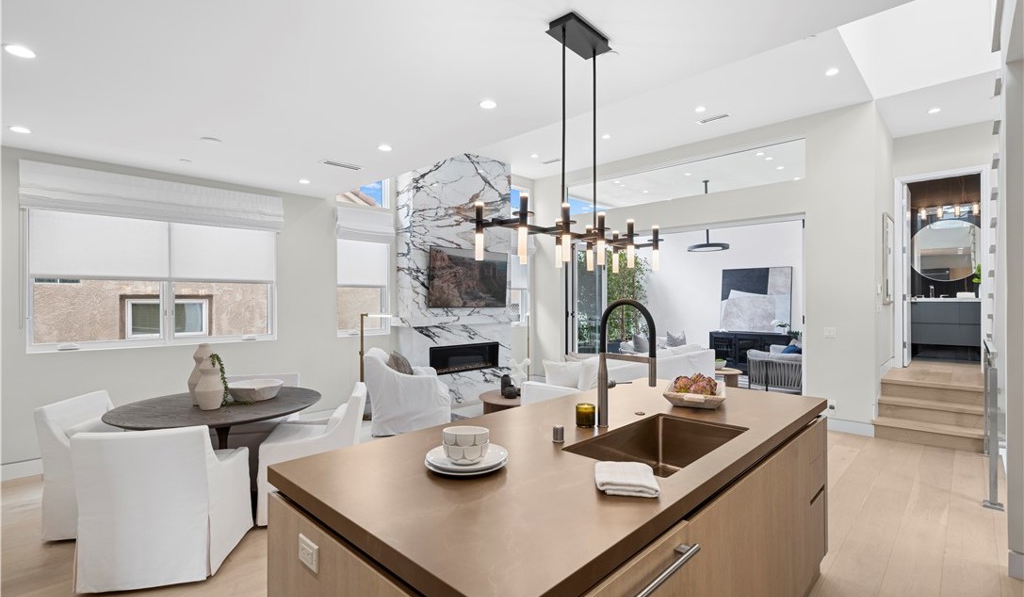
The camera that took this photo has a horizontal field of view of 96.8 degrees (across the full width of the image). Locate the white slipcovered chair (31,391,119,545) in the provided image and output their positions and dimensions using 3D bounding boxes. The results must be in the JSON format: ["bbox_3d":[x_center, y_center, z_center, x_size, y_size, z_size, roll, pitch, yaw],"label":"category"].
[{"bbox_3d":[-2.605,1.065,3.045,0.580,0.810,0.610,0,0,-10],"label":"white slipcovered chair"}]

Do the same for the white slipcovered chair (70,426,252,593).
[{"bbox_3d":[-1.917,1.065,2.581,0.610,0.810,0.580,0,0,-10],"label":"white slipcovered chair"}]

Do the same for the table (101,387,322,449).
[{"bbox_3d":[-1.990,1.095,3.130,1.220,0.750,1.220,0,0,-10],"label":"table"}]

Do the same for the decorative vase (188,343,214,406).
[{"bbox_3d":[-2.054,0.499,3.030,0.165,0.405,0.165,1,-1,-34],"label":"decorative vase"}]

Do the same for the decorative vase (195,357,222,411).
[{"bbox_3d":[-1.926,0.537,2.900,0.150,0.325,0.150,1,-1,-34],"label":"decorative vase"}]

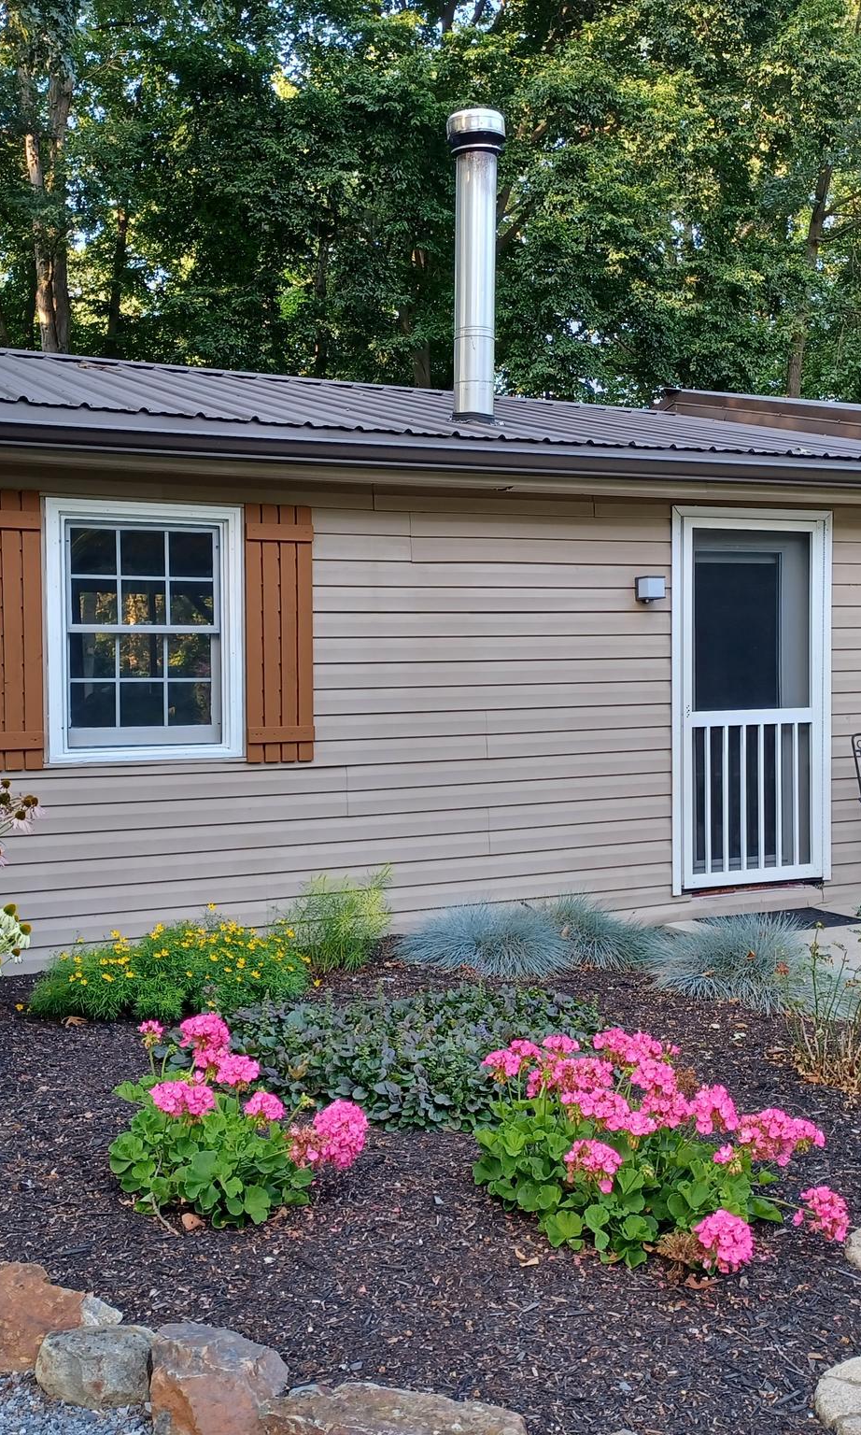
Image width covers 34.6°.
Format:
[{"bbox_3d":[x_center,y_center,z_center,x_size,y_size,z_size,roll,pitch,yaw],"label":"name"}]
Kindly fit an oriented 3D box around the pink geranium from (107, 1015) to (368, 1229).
[{"bbox_3d":[-0.445,0.920,3.280,0.570,0.390,0.500,0,2,0],"label":"pink geranium"}]

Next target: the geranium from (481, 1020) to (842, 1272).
[{"bbox_3d":[0.495,0.924,3.110,0.780,0.380,0.620,0,2,0],"label":"geranium"}]

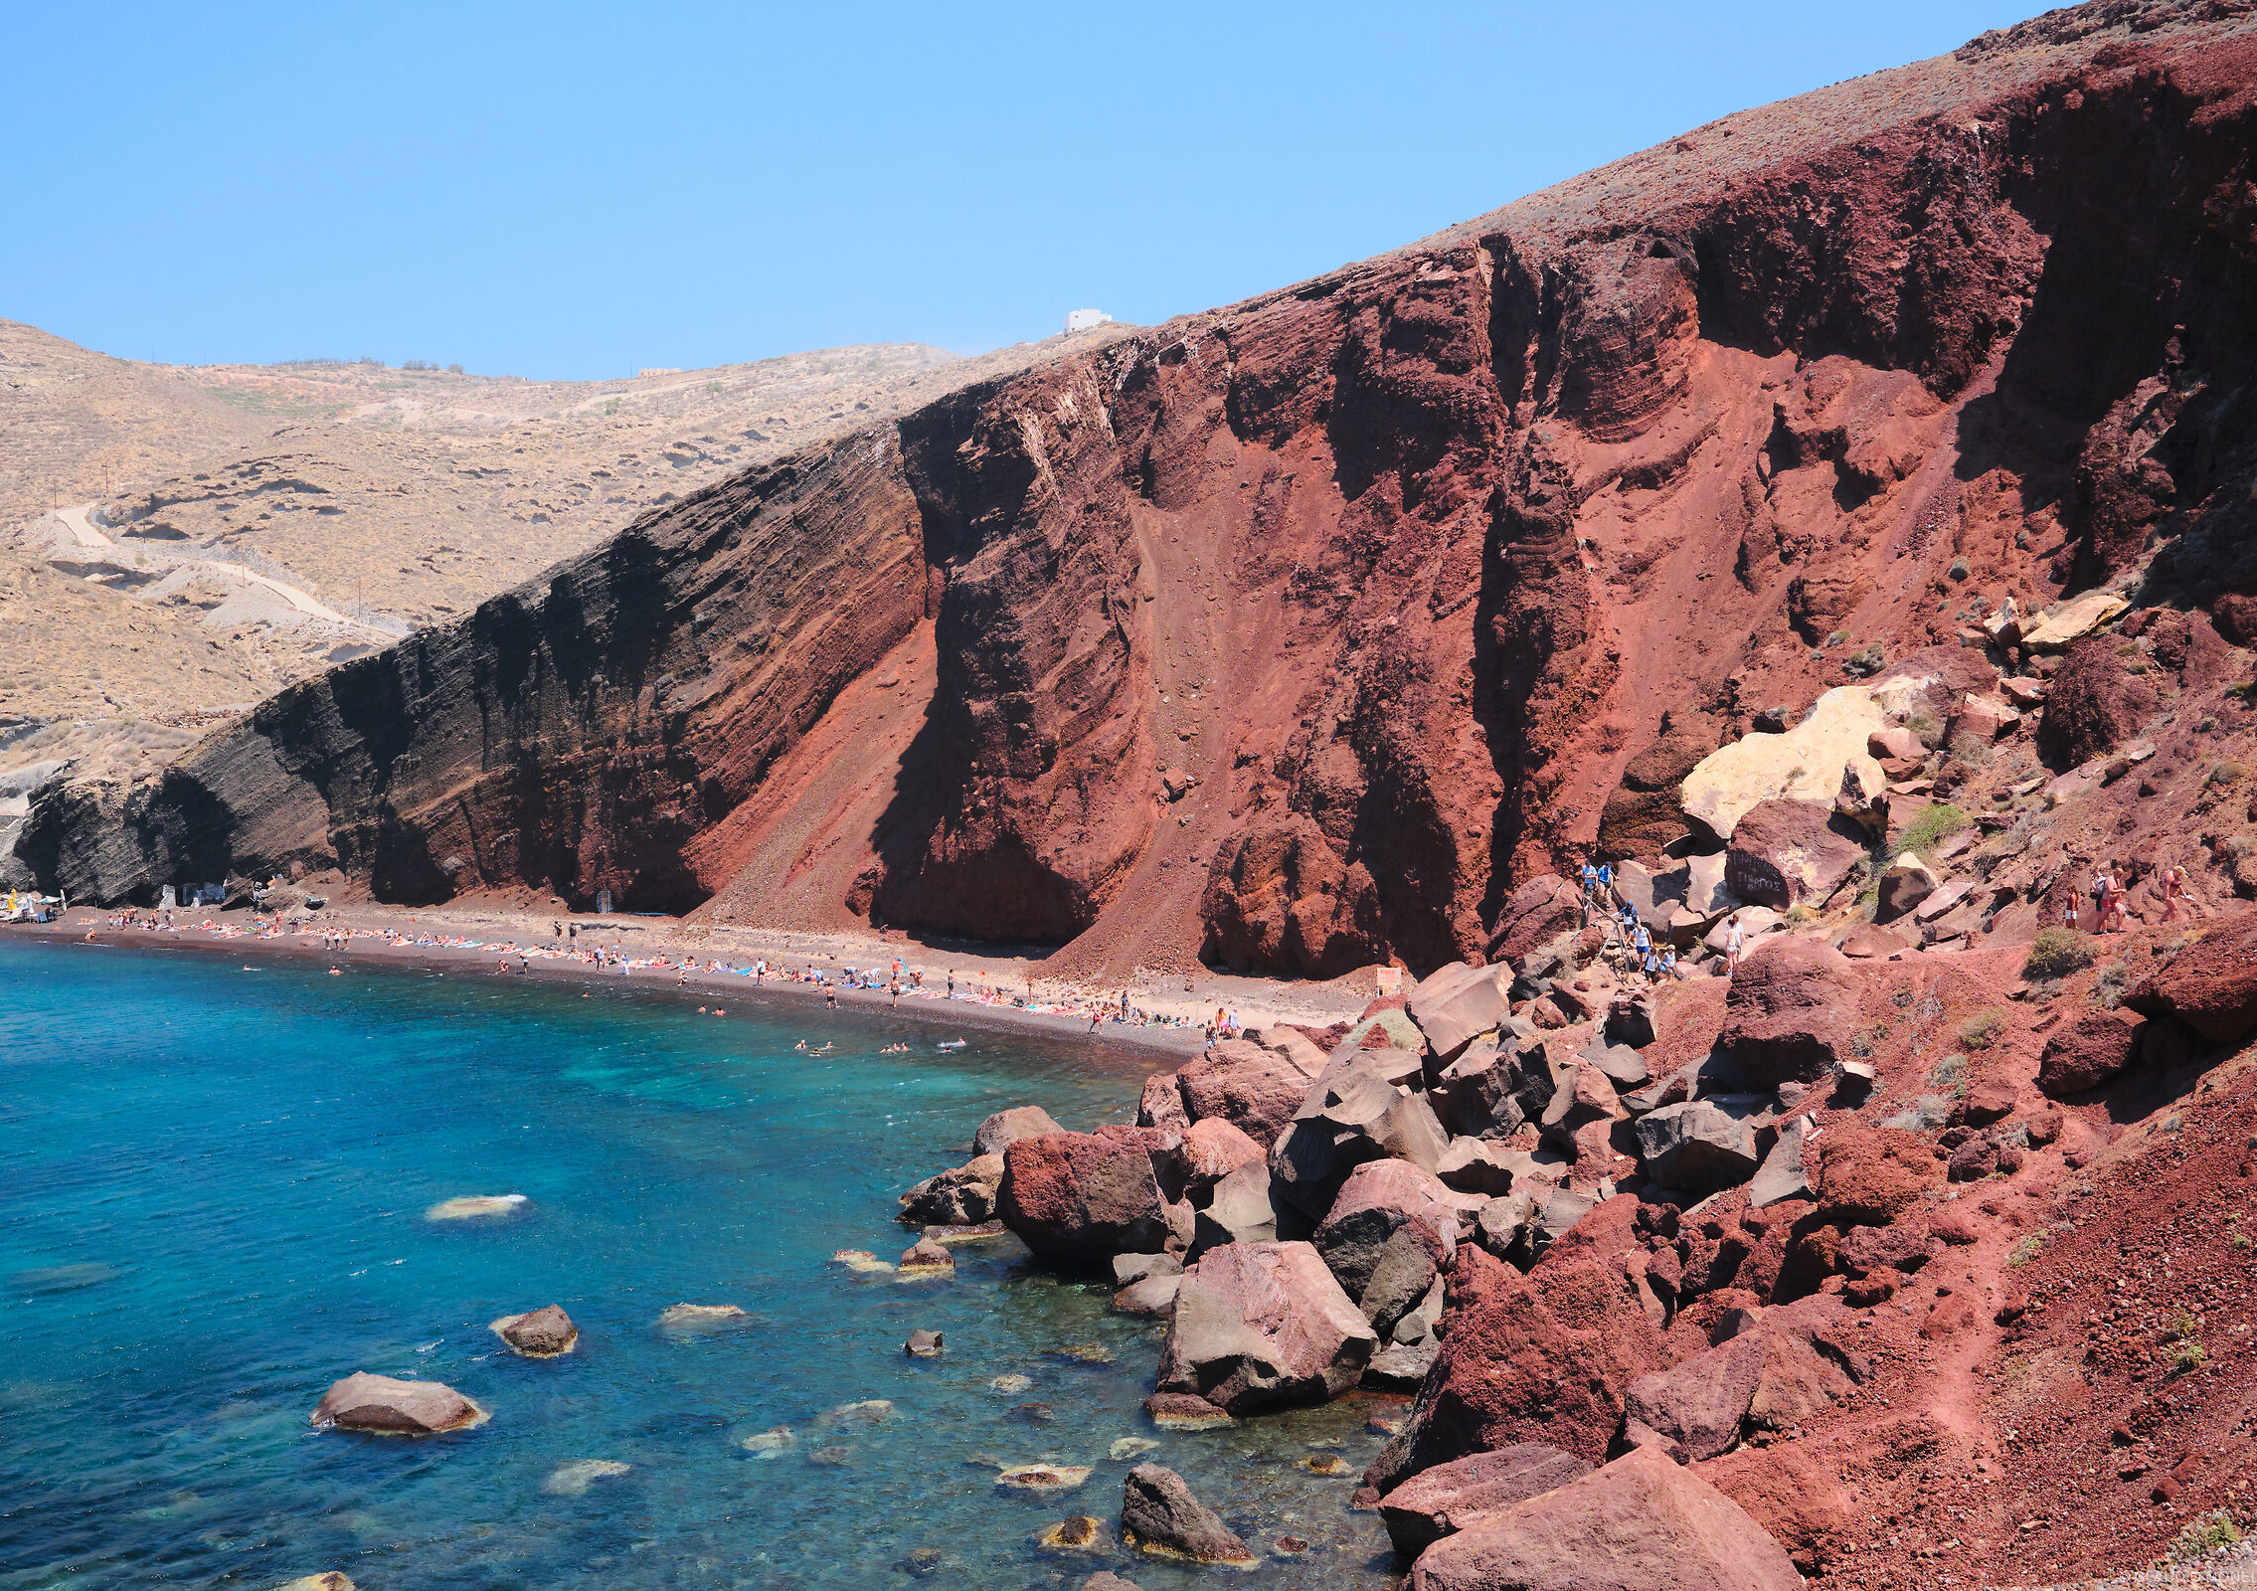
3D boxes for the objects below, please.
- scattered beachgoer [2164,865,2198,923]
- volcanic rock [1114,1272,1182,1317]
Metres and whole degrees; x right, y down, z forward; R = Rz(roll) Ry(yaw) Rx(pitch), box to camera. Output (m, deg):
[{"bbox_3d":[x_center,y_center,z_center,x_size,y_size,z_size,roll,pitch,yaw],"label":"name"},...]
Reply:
[{"bbox_3d":[26.017,2.473,57.500,0.850,1.470,0.500,0,1,16],"label":"scattered beachgoer"},{"bbox_3d":[0.525,12.215,56.800,1.700,1.100,1.400,0,0,1],"label":"volcanic rock"}]

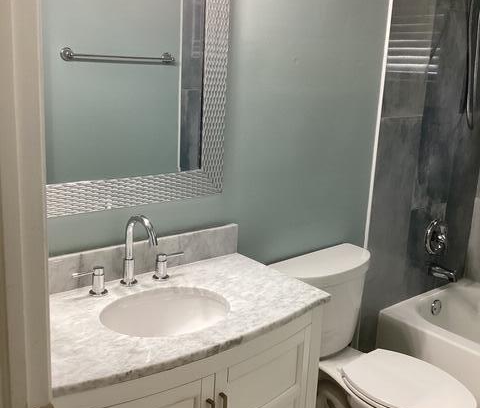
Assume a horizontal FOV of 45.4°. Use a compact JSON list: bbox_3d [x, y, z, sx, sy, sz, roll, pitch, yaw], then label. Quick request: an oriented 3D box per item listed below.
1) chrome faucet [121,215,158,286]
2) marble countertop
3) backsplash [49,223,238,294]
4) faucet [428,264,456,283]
[{"bbox_3d":[-0.281,0.141,1.617,0.051,0.228,0.185,-9,18,-38],"label":"chrome faucet"},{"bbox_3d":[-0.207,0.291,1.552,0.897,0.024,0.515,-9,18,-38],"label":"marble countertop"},{"bbox_3d":[-0.362,0.174,1.724,0.897,0.105,0.021,-9,18,-38],"label":"backsplash"},{"bbox_3d":[1.021,0.362,2.863,0.056,0.052,0.136,-9,18,-38],"label":"faucet"}]

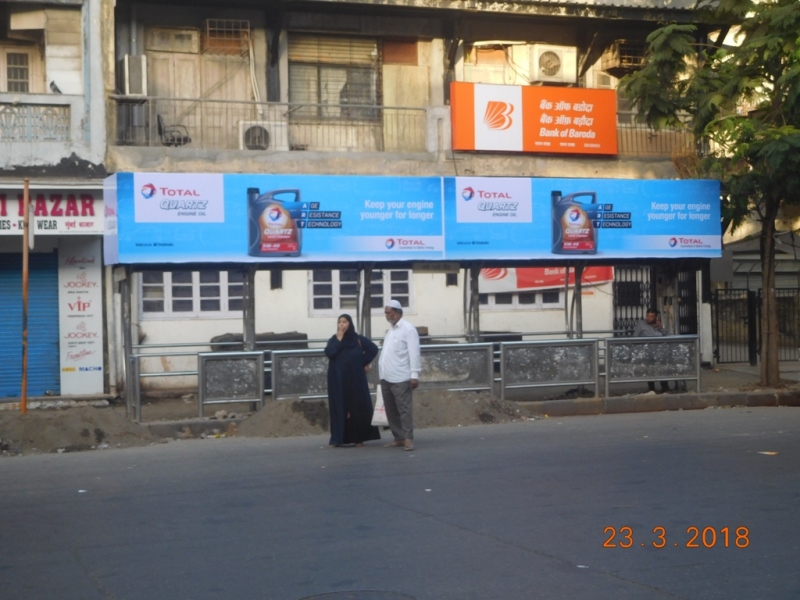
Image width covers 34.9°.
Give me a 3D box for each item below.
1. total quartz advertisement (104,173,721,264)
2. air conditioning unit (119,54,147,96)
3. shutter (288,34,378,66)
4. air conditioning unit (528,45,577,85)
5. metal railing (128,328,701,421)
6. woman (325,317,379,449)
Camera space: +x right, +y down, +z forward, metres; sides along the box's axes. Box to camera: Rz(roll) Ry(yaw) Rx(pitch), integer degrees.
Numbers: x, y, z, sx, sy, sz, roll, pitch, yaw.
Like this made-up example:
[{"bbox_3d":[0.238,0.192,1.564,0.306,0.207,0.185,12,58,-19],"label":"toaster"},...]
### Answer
[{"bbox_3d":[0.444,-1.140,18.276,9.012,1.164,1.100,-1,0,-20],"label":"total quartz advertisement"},{"bbox_3d":[-4.186,-3.443,19.893,0.324,0.637,0.800,-1,0,-20],"label":"air conditioning unit"},{"bbox_3d":[-1.193,-4.433,22.575,1.656,0.505,0.120,-1,0,-20],"label":"shutter"},{"bbox_3d":[2.640,-4.064,22.084,0.813,0.647,0.300,-1,0,-20],"label":"air conditioning unit"},{"bbox_3d":[0.453,0.998,17.908,8.427,0.934,0.600,-1,0,-20],"label":"metal railing"},{"bbox_3d":[-0.575,0.957,15.173,0.610,1.580,0.400,-1,0,13],"label":"woman"}]

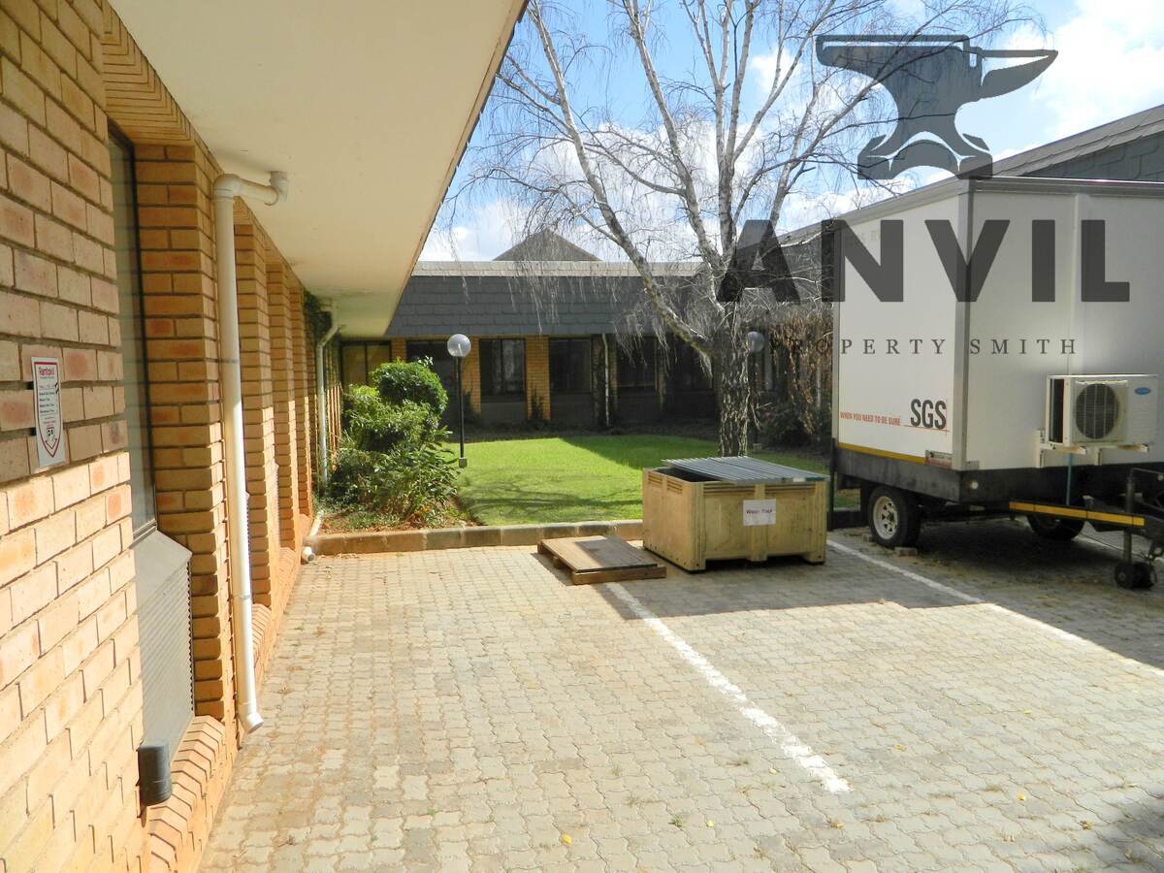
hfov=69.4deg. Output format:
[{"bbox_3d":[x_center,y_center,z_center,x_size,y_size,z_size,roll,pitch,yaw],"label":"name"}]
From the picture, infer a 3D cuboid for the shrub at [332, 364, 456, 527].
[{"bbox_3d":[-2.079,-0.010,9.294,1.380,1.630,1.400,-2,4,-14],"label":"shrub"}]

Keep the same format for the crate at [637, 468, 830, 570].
[{"bbox_3d":[1.321,0.694,7.454,1.220,0.735,1.070,-2,4,-14],"label":"crate"}]

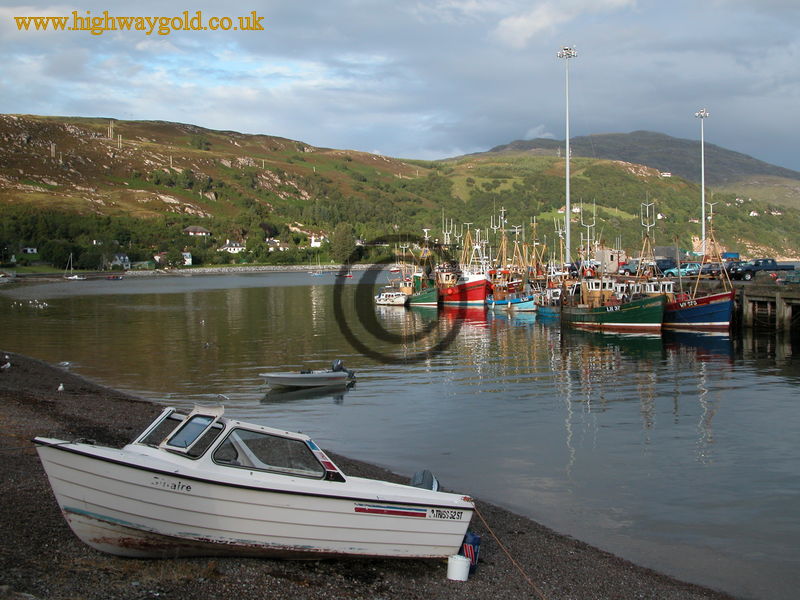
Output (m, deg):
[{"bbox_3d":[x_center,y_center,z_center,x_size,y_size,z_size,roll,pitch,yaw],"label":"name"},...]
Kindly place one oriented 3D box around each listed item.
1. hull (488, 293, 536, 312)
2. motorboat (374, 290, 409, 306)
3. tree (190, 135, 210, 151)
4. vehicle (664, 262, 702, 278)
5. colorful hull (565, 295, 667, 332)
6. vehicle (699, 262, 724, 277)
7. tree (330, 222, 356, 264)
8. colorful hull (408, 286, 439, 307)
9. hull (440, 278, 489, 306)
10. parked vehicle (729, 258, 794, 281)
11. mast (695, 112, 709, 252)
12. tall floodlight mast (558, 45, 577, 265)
[{"bbox_3d":[11.839,0.376,102.712,6.300,1.750,2.300,2,3,45],"label":"hull"},{"bbox_3d":[-1.039,-0.321,112.000,2.100,1.850,5.200,-2,3,-41],"label":"motorboat"},{"bbox_3d":[-174.712,-137.930,850.000,17.000,13.500,15.000,-1,2,-13],"label":"tree"},{"bbox_3d":[28.137,-2.934,96.500,3.900,1.420,1.660,0,2,6],"label":"vehicle"},{"bbox_3d":[16.578,0.935,75.724,8.900,2.700,3.300,2,3,45],"label":"colorful hull"},{"bbox_3d":[27.627,-2.526,86.500,4.000,1.420,1.680,-2,2,-22],"label":"vehicle"},{"bbox_3d":[-26.777,-26.777,460.000,12.300,19.900,12.000,0,2,0],"label":"tree"},{"bbox_3d":[2.073,-0.445,120.064,2.700,2.200,7.200,-3,3,-45],"label":"colorful hull"},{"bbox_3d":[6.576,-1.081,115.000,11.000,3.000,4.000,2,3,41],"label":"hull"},{"bbox_3d":[30.897,-2.580,82.500,4.900,1.780,1.760,-1,2,0],"label":"parked vehicle"},{"bbox_3d":[48.812,-17.843,156.000,2.200,26.000,2.200,0,2,18],"label":"mast"},{"bbox_3d":[18.900,-15.640,109.000,2.200,26.000,2.200,0,2,12],"label":"tall floodlight mast"}]

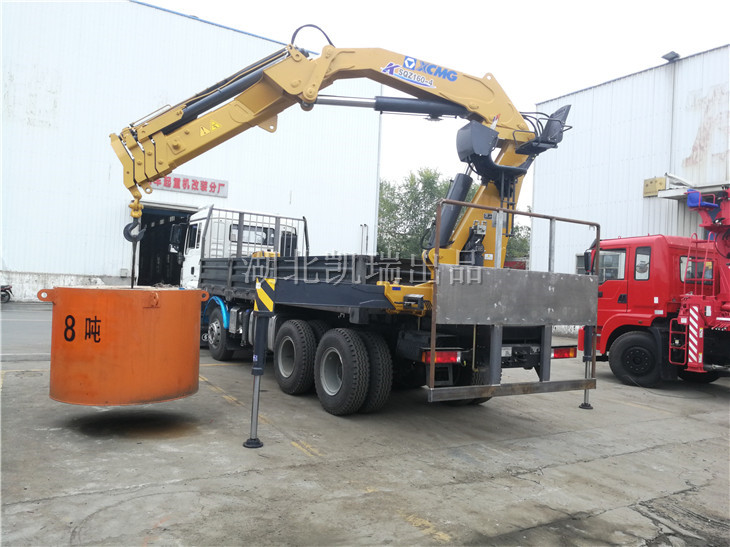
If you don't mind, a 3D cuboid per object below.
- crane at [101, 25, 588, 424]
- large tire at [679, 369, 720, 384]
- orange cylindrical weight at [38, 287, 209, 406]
[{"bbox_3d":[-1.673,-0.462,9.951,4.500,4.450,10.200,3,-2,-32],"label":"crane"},{"bbox_3d":[6.660,1.690,11.420,0.290,1.040,1.040,3,-1,-32],"label":"large tire"},{"bbox_3d":[-2.575,0.725,6.250,1.600,1.120,1.550,3,-1,0],"label":"orange cylindrical weight"}]

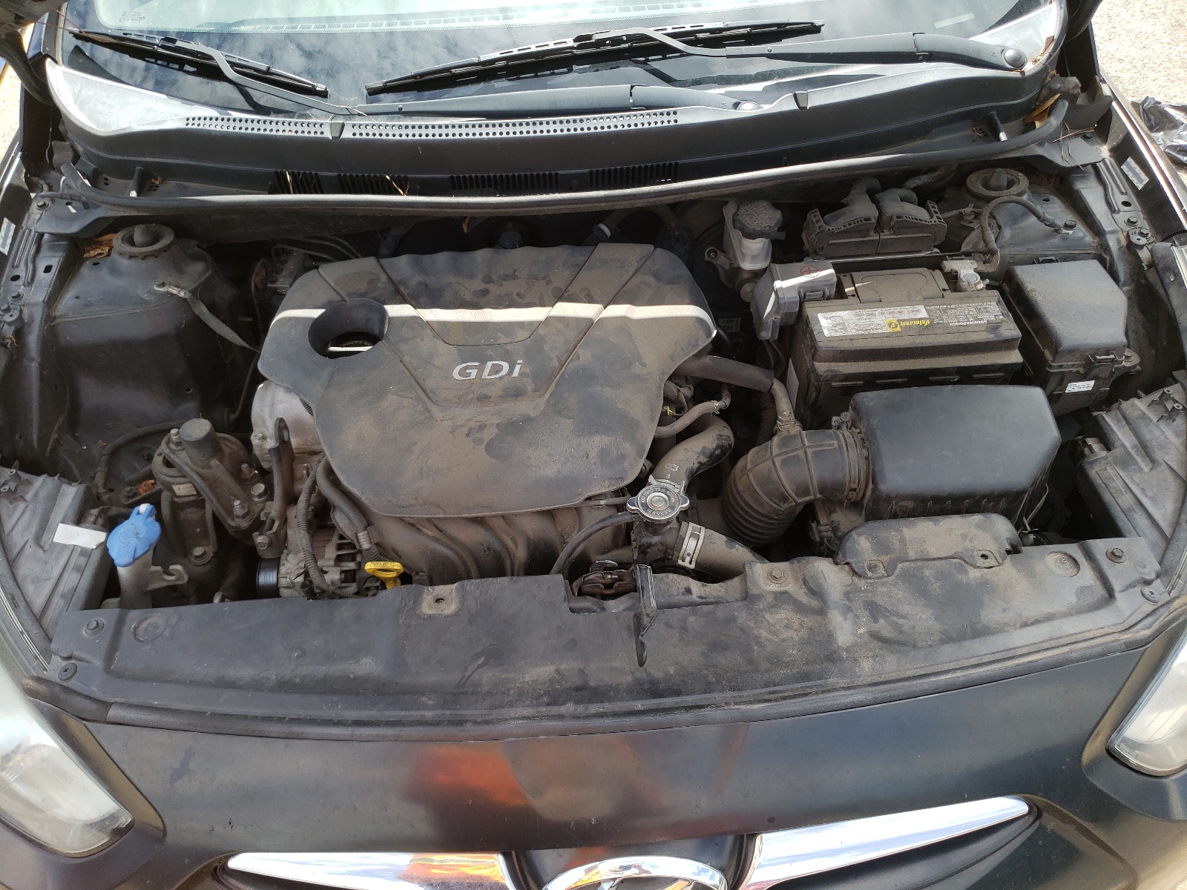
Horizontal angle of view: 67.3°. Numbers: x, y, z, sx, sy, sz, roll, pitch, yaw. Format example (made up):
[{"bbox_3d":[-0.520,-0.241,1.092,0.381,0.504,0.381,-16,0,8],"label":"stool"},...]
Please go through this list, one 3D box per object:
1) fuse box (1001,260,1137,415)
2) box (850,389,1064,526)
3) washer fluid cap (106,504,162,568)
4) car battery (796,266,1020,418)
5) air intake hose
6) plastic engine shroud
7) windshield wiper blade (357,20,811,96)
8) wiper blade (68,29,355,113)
[{"bbox_3d":[0.599,-0.128,1.132,0.125,0.120,0.195,-1,46,2],"label":"fuse box"},{"bbox_3d":[0.397,0.045,1.000,0.215,0.140,0.165,-4,46,-1],"label":"box"},{"bbox_3d":[-0.498,0.102,0.970,0.052,0.032,0.060,6,47,9],"label":"washer fluid cap"},{"bbox_3d":[0.379,-0.107,1.149,0.242,0.190,0.175,-5,46,-2],"label":"car battery"},{"bbox_3d":[0.214,0.055,1.012,0.160,0.125,0.110,-4,46,-1],"label":"air intake hose"},{"bbox_3d":[-0.126,-0.075,1.051,0.515,0.085,0.375,-4,53,-1],"label":"plastic engine shroud"},{"bbox_3d":[0.005,-0.557,1.285,0.667,0.040,0.030,-9,76,-2],"label":"windshield wiper blade"},{"bbox_3d":[-0.545,-0.532,1.267,0.429,0.050,0.060,15,77,5],"label":"wiper blade"}]

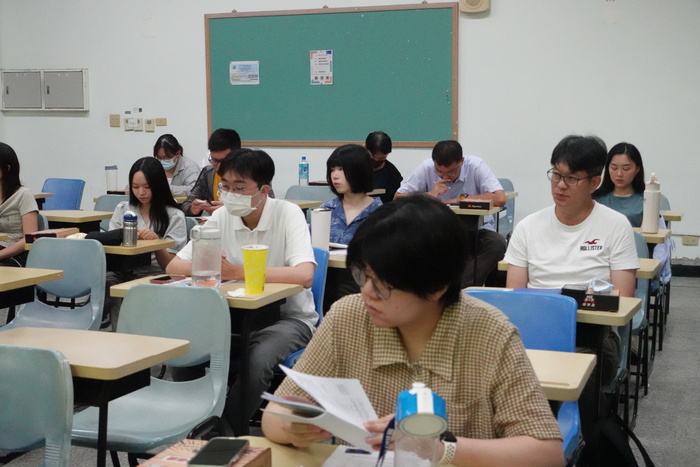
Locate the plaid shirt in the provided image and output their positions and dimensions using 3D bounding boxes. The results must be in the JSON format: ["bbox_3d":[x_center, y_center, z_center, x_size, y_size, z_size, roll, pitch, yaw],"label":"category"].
[{"bbox_3d":[0.137,0.394,2.151,0.560,0.520,0.340,3,8,23],"label":"plaid shirt"}]

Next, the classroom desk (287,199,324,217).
[{"bbox_3d":[-0.514,0.151,6.829,0.605,0.720,0.345,3,8,23],"label":"classroom desk"}]

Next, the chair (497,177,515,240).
[{"bbox_3d":[0.954,0.020,7.456,0.420,0.810,0.500,2,7,22],"label":"chair"}]

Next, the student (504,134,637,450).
[{"bbox_3d":[0.678,0.305,3.354,0.490,1.240,0.710,2,7,18],"label":"student"}]

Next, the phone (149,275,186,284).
[{"bbox_3d":[-0.623,0.161,3.543,0.077,0.011,0.148,3,8,24],"label":"phone"}]

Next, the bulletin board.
[{"bbox_3d":[-0.203,-1.354,9.017,2.400,1.195,0.040,3,8,23],"label":"bulletin board"}]

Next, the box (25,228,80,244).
[{"bbox_3d":[-1.427,0.014,4.948,0.165,0.044,0.215,1,7,13],"label":"box"}]

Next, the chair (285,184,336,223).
[{"bbox_3d":[-0.349,0.070,7.179,0.460,0.790,0.530,3,8,23],"label":"chair"}]

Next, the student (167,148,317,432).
[{"bbox_3d":[-0.435,0.303,3.686,0.520,1.180,0.730,3,8,25],"label":"student"}]

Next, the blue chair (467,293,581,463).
[{"bbox_3d":[0.386,0.606,2.959,0.460,0.790,0.530,3,8,23],"label":"blue chair"}]

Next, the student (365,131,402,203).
[{"bbox_3d":[0.129,-0.165,7.536,0.480,1.170,0.720,2,7,22],"label":"student"}]

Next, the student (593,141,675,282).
[{"bbox_3d":[1.295,0.133,5.060,0.440,1.160,0.680,2,7,19],"label":"student"}]

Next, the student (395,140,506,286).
[{"bbox_3d":[0.665,-0.042,6.687,0.670,1.120,0.780,3,8,23],"label":"student"}]

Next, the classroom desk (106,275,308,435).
[{"bbox_3d":[-0.507,0.548,3.736,0.605,0.720,0.345,3,8,23],"label":"classroom desk"}]

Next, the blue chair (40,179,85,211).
[{"bbox_3d":[-2.348,0.003,7.815,0.460,0.790,0.530,4,9,31],"label":"blue chair"}]

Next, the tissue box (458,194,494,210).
[{"bbox_3d":[0.743,-0.168,6.023,0.185,0.045,0.130,2,7,22],"label":"tissue box"}]

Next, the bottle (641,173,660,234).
[{"bbox_3d":[1.412,-0.149,4.812,0.082,0.288,0.082,2,7,22],"label":"bottle"}]

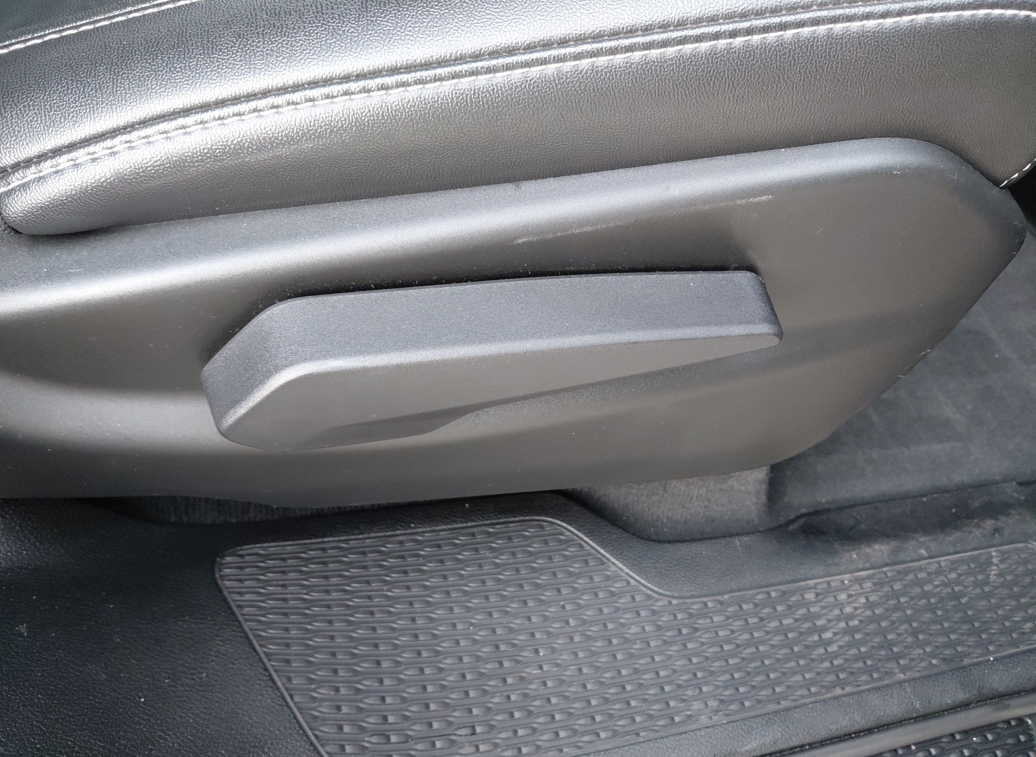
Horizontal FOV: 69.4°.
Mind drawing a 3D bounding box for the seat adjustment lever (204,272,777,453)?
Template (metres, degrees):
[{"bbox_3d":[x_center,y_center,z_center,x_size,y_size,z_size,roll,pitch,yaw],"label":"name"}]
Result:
[{"bbox_3d":[-0.005,-0.008,0.288,0.213,0.044,0.036,-4,47,-15],"label":"seat adjustment lever"}]

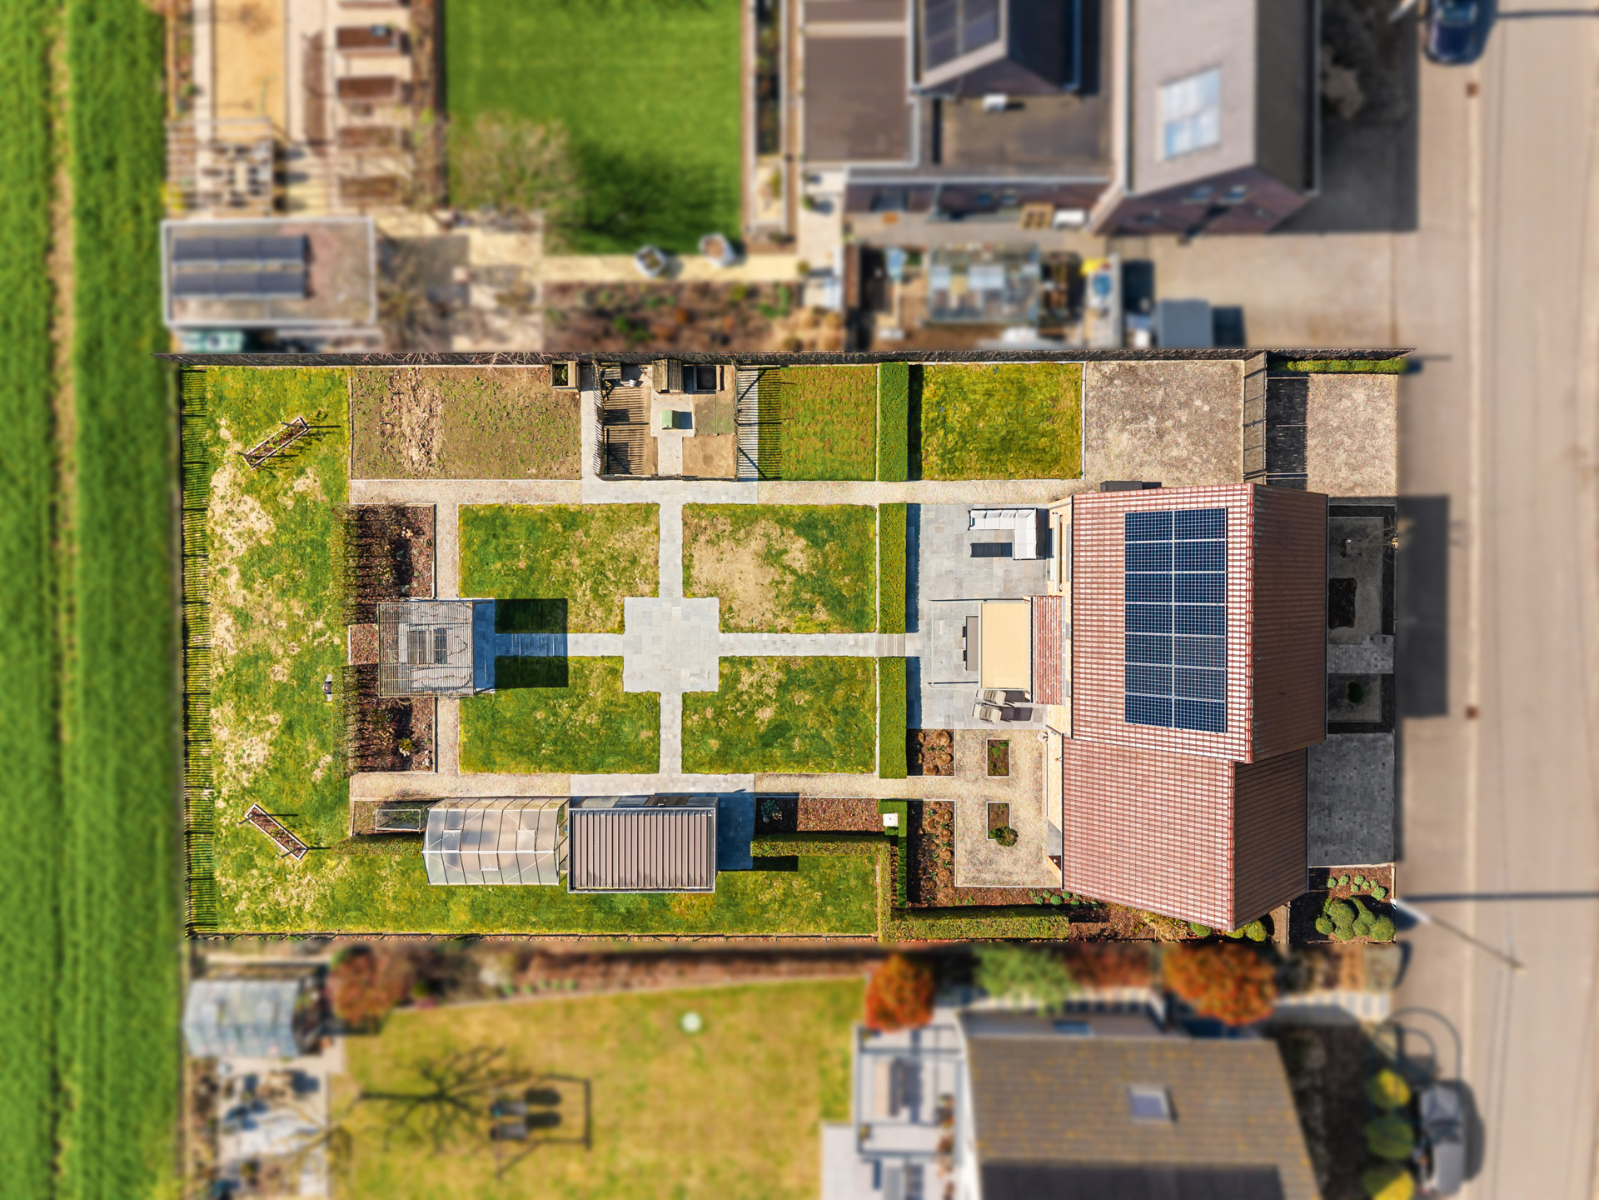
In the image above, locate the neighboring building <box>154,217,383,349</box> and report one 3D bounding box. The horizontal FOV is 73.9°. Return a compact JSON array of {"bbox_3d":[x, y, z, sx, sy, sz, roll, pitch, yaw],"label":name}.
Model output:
[{"bbox_3d":[-19.660,-12.100,40.420,7.800,2.200,4.100,-1,90,0],"label":"neighboring building"}]

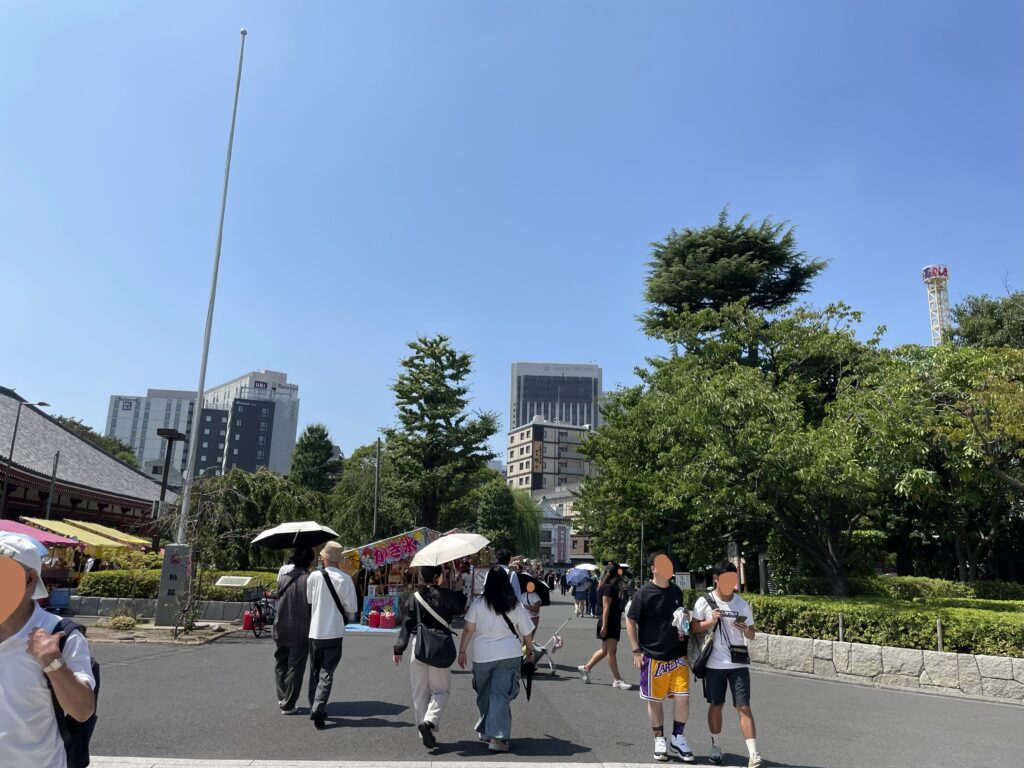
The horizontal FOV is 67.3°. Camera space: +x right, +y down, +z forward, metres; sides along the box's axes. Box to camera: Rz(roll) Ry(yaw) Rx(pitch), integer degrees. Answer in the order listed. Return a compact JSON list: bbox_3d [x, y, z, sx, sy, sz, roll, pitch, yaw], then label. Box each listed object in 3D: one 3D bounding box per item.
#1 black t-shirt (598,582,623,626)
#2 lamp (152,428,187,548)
[{"bbox_3d":[1.445,3.235,11.284,0.300,0.620,0.430,-3,-14,18],"label":"black t-shirt"},{"bbox_3d":[-11.323,4.302,25.109,0.750,5.750,1.100,9,-15,-29],"label":"lamp"}]

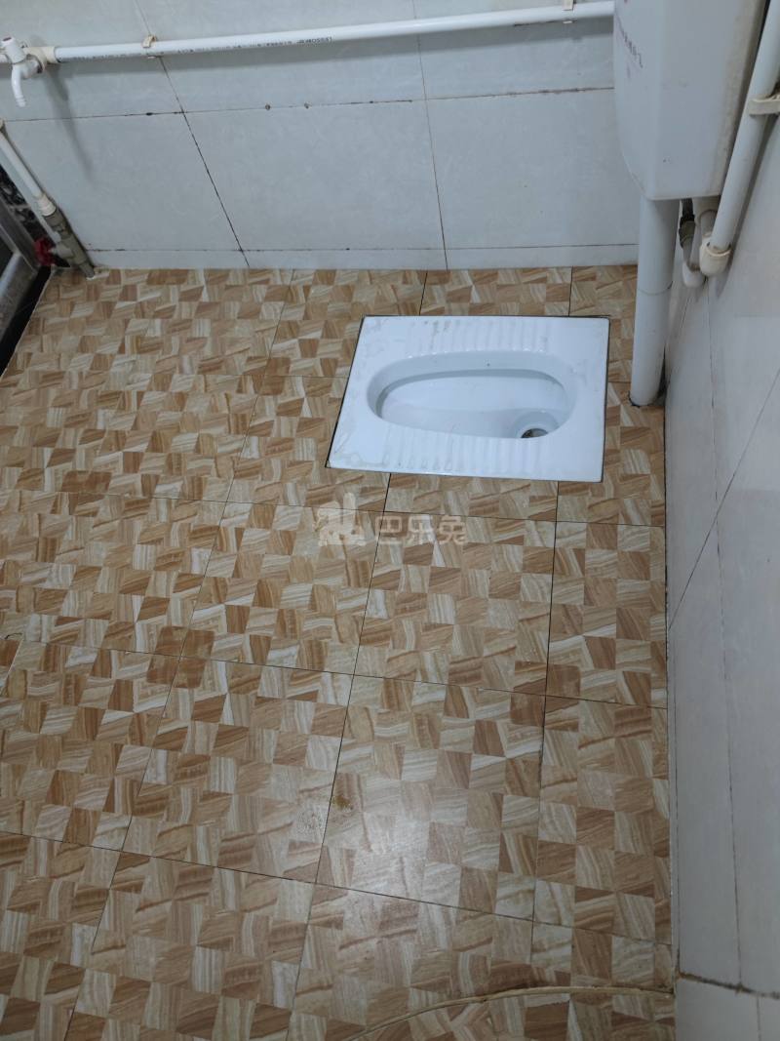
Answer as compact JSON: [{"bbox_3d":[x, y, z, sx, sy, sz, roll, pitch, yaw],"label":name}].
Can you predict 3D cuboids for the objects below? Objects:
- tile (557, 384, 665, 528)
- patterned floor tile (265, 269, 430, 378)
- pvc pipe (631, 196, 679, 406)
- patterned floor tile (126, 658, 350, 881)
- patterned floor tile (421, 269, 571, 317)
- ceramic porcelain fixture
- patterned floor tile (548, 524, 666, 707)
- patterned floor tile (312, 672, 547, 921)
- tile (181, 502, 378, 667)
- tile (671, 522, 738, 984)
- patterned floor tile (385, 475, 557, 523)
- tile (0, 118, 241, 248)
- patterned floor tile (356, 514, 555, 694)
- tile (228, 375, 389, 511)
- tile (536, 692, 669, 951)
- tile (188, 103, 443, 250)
[{"bbox_3d":[0.393,-0.122,1.328,0.175,0.010,0.300,3,62,12],"label":"tile"},{"bbox_3d":[-0.087,-0.416,1.583,0.300,0.010,0.298,3,62,12],"label":"patterned floor tile"},{"bbox_3d":[0.413,-0.336,1.186,0.050,0.438,0.050,1,61,16],"label":"pvc pipe"},{"bbox_3d":[-0.227,0.372,1.163,0.300,0.010,0.300,3,62,12],"label":"patterned floor tile"},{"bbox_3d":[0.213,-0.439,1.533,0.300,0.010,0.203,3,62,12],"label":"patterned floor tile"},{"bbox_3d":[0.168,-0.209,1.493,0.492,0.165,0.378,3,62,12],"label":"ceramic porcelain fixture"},{"bbox_3d":[0.344,0.140,1.180,0.174,0.010,0.300,3,62,12],"label":"patterned floor tile"},{"bbox_3d":[0.067,0.388,1.091,0.300,0.010,0.300,3,62,12],"label":"patterned floor tile"},{"bbox_3d":[-0.180,0.108,1.295,0.300,0.010,0.300,4,62,12],"label":"tile"},{"bbox_3d":[0.363,0.273,0.875,0.010,0.298,0.450,3,62,12],"label":"tile"},{"bbox_3d":[0.143,-0.042,1.323,0.300,0.010,0.087,4,62,12],"label":"patterned floor tile"},{"bbox_3d":[-0.574,-0.689,1.570,0.451,0.319,0.010,3,62,12],"label":"tile"},{"bbox_3d":[0.113,0.126,1.233,0.300,0.010,0.300,4,62,12],"label":"patterned floor tile"},{"bbox_3d":[-0.134,-0.153,1.435,0.300,0.010,0.300,4,62,12],"label":"tile"},{"bbox_3d":[0.297,0.404,1.048,0.171,0.010,0.300,3,62,12],"label":"tile"},{"bbox_3d":[-0.131,-0.658,1.471,0.450,0.310,0.010,3,62,12],"label":"tile"}]

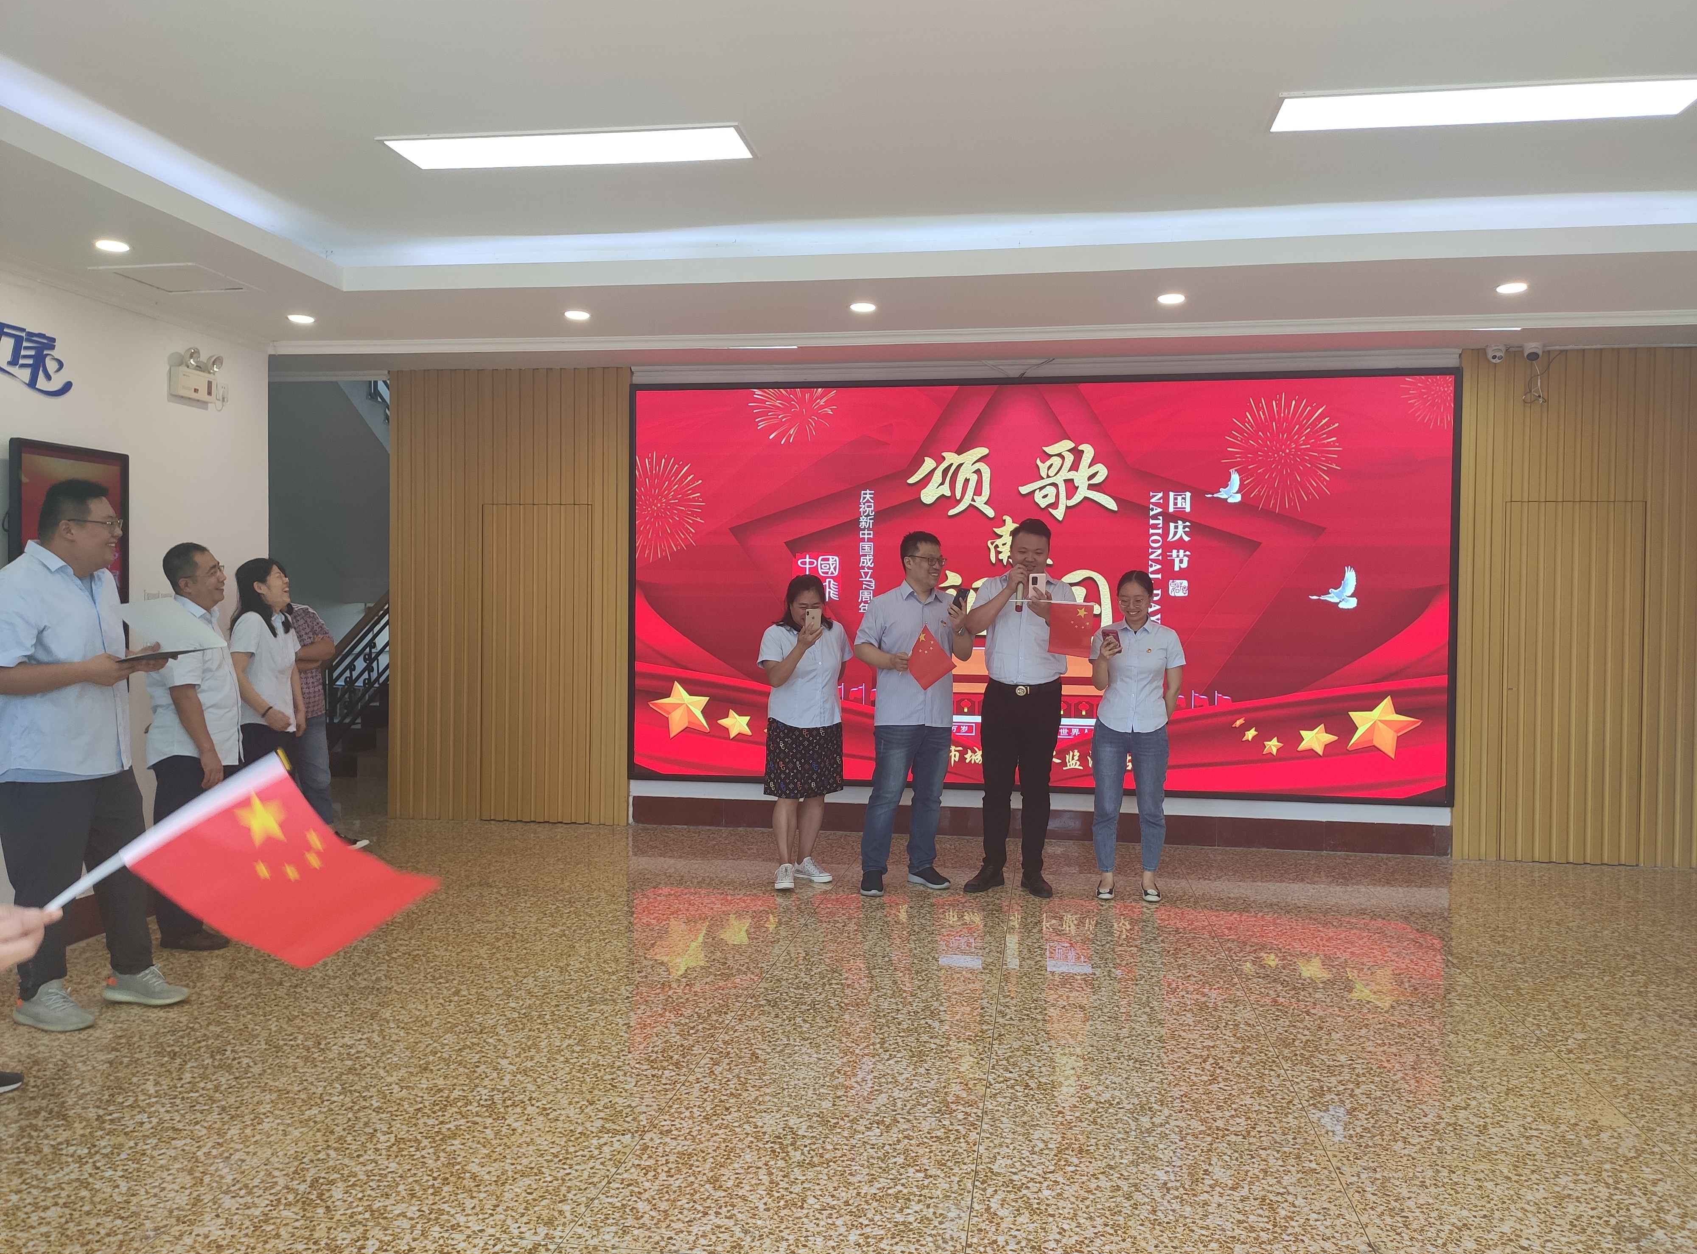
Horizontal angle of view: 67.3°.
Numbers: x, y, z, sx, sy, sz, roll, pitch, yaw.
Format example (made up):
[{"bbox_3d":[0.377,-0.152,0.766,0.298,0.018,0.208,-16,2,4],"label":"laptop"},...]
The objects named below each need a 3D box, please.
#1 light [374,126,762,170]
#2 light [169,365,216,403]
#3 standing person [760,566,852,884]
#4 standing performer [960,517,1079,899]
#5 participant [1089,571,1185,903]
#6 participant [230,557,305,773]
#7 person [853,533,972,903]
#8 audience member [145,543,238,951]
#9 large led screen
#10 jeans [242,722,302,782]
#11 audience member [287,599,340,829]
[{"bbox_3d":[-0.919,-1.595,4.209,1.200,0.050,0.300,1,1,9],"label":"light"},{"bbox_3d":[-2.946,-1.098,5.741,0.060,0.140,0.245,1,1,9],"label":"light"},{"bbox_3d":[-0.216,0.514,6.389,0.440,1.550,0.380,0,1,-26],"label":"standing person"},{"bbox_3d":[0.836,0.390,6.253,0.580,1.830,0.440,1,1,15],"label":"standing performer"},{"bbox_3d":[1.384,0.524,6.119,0.480,1.580,0.360,1,1,12],"label":"participant"},{"bbox_3d":[-2.632,0.470,5.784,0.360,1.590,0.430,1,1,0],"label":"participant"},{"bbox_3d":[0.312,0.412,6.315,0.540,1.770,0.410,0,1,-22],"label":"person"},{"bbox_3d":[-2.654,0.471,5.160,0.370,1.620,0.470,0,1,-15],"label":"audience member"},{"bbox_3d":[1.043,-0.248,7.587,4.860,2.460,0.100,1,1,9],"label":"large led screen"},{"bbox_3d":[-2.636,0.800,5.790,0.320,0.800,0.380,1,1,0],"label":"jeans"},{"bbox_3d":[-2.874,0.410,6.732,0.400,1.680,0.480,1,1,32],"label":"audience member"}]

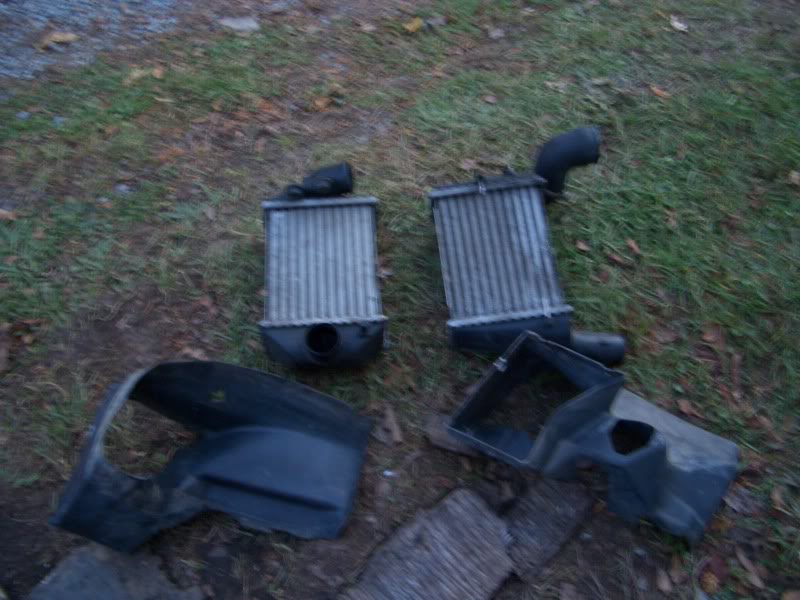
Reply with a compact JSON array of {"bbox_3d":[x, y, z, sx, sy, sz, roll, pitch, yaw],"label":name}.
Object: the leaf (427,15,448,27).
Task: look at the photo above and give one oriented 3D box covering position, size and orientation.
[{"bbox_3d":[0.081,-0.607,1.757,0.048,0.012,0.028,0,61,0],"label":"leaf"}]

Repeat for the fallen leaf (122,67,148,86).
[{"bbox_3d":[-0.549,-0.463,1.679,0.060,0.012,0.024,-40,69,-19],"label":"fallen leaf"}]

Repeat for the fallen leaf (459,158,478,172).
[{"bbox_3d":[0.135,-0.266,1.599,0.037,0.012,0.031,-3,60,0],"label":"fallen leaf"}]

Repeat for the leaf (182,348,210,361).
[{"bbox_3d":[-0.349,0.092,1.377,0.046,0.012,0.018,15,62,8],"label":"leaf"}]

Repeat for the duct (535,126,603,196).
[{"bbox_3d":[0.319,-0.265,1.549,0.105,0.070,0.105,-11,60,-5],"label":"duct"}]

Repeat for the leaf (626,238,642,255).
[{"bbox_3d":[0.434,-0.099,1.497,0.012,0.010,0.036,-27,63,-13],"label":"leaf"}]

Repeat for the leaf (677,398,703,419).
[{"bbox_3d":[0.476,0.177,1.331,0.042,0.012,0.021,38,68,18],"label":"leaf"}]

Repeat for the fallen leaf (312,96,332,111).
[{"bbox_3d":[-0.158,-0.399,1.644,0.041,0.012,0.028,0,61,0],"label":"fallen leaf"}]

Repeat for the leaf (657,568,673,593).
[{"bbox_3d":[0.393,0.416,1.200,0.017,0.010,0.033,-12,60,-5],"label":"leaf"}]

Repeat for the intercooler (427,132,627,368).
[{"bbox_3d":[0.219,-0.108,1.449,0.306,0.085,0.449,-5,62,-3],"label":"intercooler"}]

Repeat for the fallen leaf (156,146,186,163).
[{"bbox_3d":[-0.447,-0.283,1.581,0.058,0.012,0.024,-25,64,-13],"label":"fallen leaf"}]

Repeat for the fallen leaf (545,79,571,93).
[{"bbox_3d":[0.331,-0.451,1.701,0.053,0.012,0.033,8,61,6],"label":"fallen leaf"}]

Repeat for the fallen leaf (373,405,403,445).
[{"bbox_3d":[-0.021,0.206,1.325,0.040,0.020,0.070,-18,61,-9],"label":"fallen leaf"}]

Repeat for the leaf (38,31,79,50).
[{"bbox_3d":[-0.728,-0.549,1.726,0.082,0.012,0.030,-23,64,-12],"label":"leaf"}]

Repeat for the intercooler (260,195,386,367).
[{"bbox_3d":[-0.134,-0.043,1.418,0.213,0.078,0.336,-3,62,-2],"label":"intercooler"}]

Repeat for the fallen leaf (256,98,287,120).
[{"bbox_3d":[-0.267,-0.396,1.681,0.061,0.015,0.048,11,61,8],"label":"fallen leaf"}]

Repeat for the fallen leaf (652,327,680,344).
[{"bbox_3d":[0.460,0.061,1.401,0.043,0.015,0.032,4,60,4],"label":"fallen leaf"}]

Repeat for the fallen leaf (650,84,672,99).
[{"bbox_3d":[0.535,-0.428,1.660,0.047,0.012,0.018,32,66,16],"label":"fallen leaf"}]

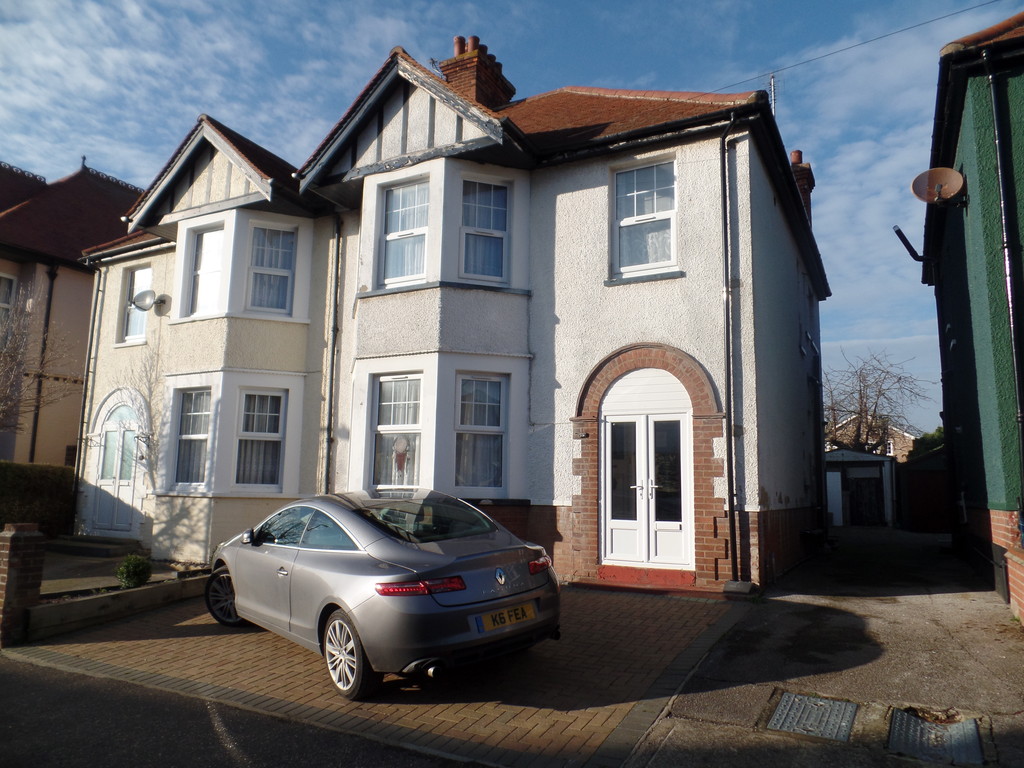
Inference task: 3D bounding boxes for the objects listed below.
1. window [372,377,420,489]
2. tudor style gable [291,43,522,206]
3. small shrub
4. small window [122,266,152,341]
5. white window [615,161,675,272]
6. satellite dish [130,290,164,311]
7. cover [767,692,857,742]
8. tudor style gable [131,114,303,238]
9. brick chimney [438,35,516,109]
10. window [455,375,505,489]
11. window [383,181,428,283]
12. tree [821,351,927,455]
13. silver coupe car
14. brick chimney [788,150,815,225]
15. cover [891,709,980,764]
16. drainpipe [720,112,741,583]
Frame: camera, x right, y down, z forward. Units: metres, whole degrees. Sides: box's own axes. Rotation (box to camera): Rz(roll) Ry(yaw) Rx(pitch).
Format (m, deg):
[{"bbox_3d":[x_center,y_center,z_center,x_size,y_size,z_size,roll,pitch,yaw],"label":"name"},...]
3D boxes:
[{"bbox_3d":[-1.522,0.635,8.985,0.850,1.520,0.140,-3,-8,29],"label":"window"},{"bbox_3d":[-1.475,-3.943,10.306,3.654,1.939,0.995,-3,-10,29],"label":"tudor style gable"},{"bbox_3d":[-4.242,2.107,7.647,0.397,0.393,0.397,-3,-8,29],"label":"small shrub"},{"bbox_3d":[-7.846,-1.680,14.378,0.873,1.553,0.142,-3,-10,29],"label":"small window"},{"bbox_3d":[1.699,-2.100,8.670,0.840,1.400,0.140,-3,-8,29],"label":"white window"},{"bbox_3d":[-7.093,-1.629,13.162,0.440,0.440,0.440,-2,-8,21],"label":"satellite dish"},{"bbox_3d":[1.949,2.139,4.391,0.455,0.040,0.610,-3,-4,29],"label":"cover"},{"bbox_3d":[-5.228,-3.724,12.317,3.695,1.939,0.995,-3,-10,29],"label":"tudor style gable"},{"bbox_3d":[-0.819,-6.995,16.276,1.076,2.081,1.675,-3,-10,29],"label":"brick chimney"},{"bbox_3d":[-0.396,0.625,8.877,0.750,1.540,0.140,4,-8,-20],"label":"window"},{"bbox_3d":[-1.471,-2.077,9.336,0.840,1.420,0.140,-3,-8,29],"label":"window"},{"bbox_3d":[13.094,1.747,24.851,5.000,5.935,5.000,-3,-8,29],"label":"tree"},{"bbox_3d":[-1.440,1.742,6.633,1.900,1.400,4.640,2,-6,-39],"label":"silver coupe car"},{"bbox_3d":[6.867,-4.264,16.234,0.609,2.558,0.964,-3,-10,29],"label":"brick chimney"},{"bbox_3d":[2.583,2.158,4.158,0.455,0.050,0.630,-3,-3,31],"label":"cover"},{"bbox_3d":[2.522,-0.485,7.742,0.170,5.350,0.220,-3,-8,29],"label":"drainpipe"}]

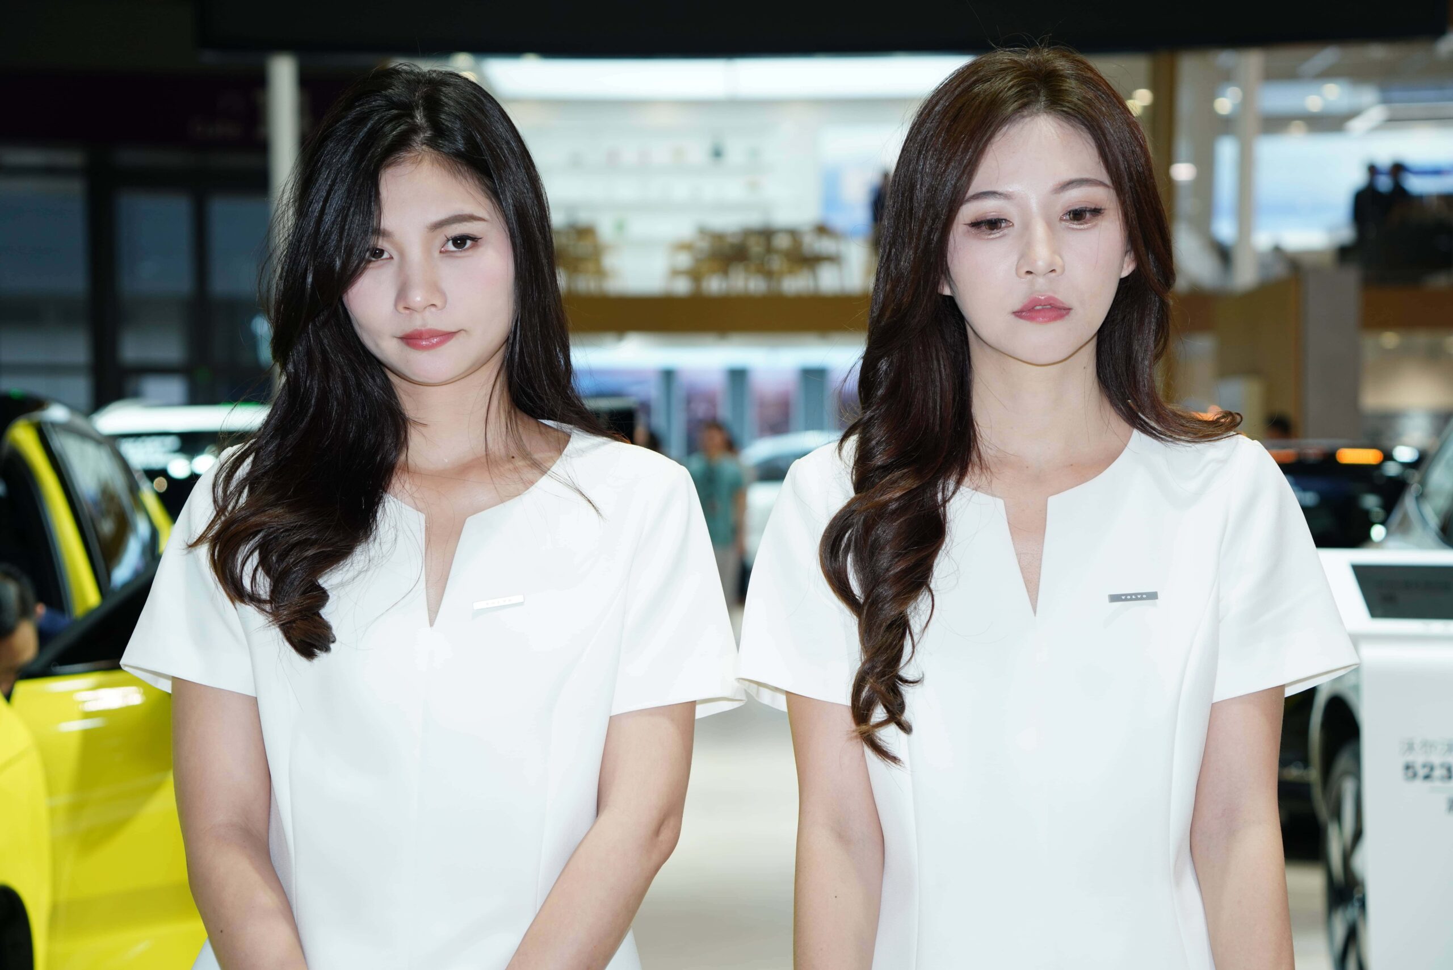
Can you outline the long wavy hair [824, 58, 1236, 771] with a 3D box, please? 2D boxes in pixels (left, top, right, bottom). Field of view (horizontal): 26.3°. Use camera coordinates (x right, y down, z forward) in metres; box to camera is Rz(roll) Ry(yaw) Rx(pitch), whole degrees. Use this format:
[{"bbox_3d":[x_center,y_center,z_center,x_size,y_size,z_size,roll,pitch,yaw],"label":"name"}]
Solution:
[{"bbox_3d":[0.228,-0.064,2.310,0.310,0.525,0.250,0,1,4],"label":"long wavy hair"}]

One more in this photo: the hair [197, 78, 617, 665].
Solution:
[{"bbox_3d":[-0.234,-0.095,2.310,0.300,0.440,0.250,0,1,3],"label":"hair"}]

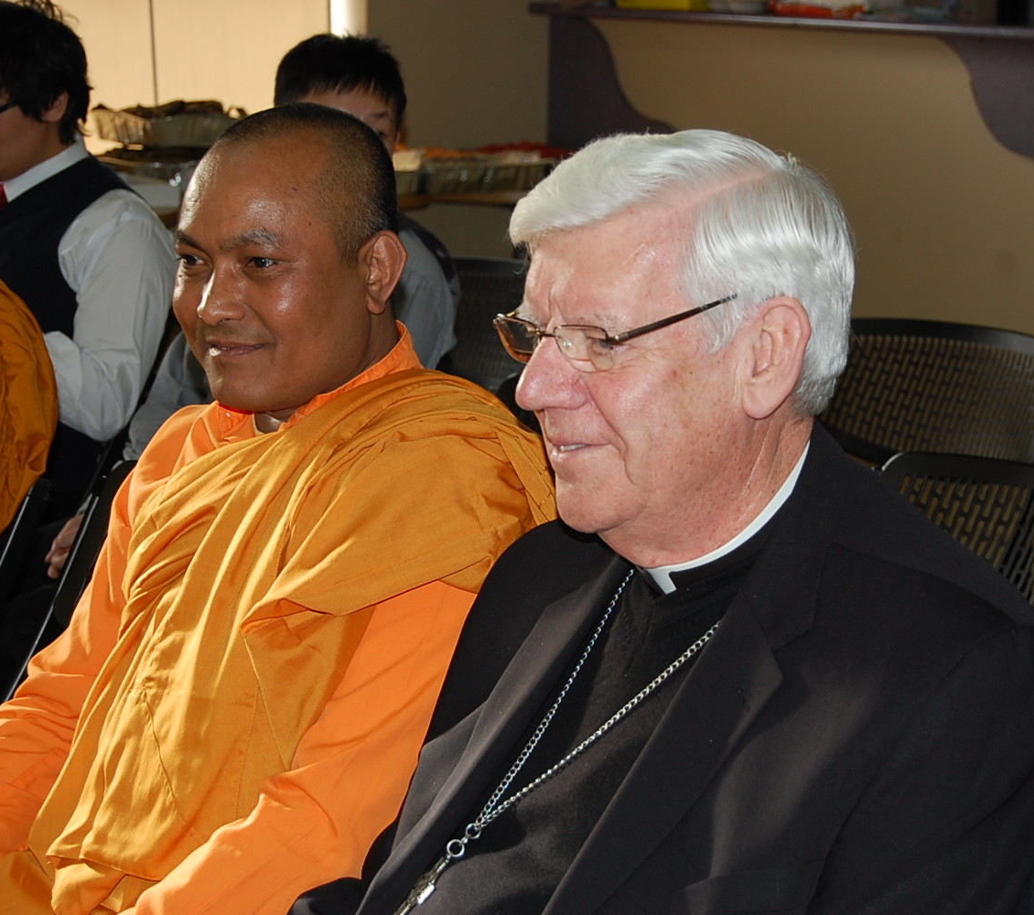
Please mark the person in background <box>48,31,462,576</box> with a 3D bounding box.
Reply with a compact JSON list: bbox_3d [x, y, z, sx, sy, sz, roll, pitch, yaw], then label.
[{"bbox_3d":[-0.398,0.045,3.695,0.750,1.210,0.500,-8,14,-37],"label":"person in background"}]

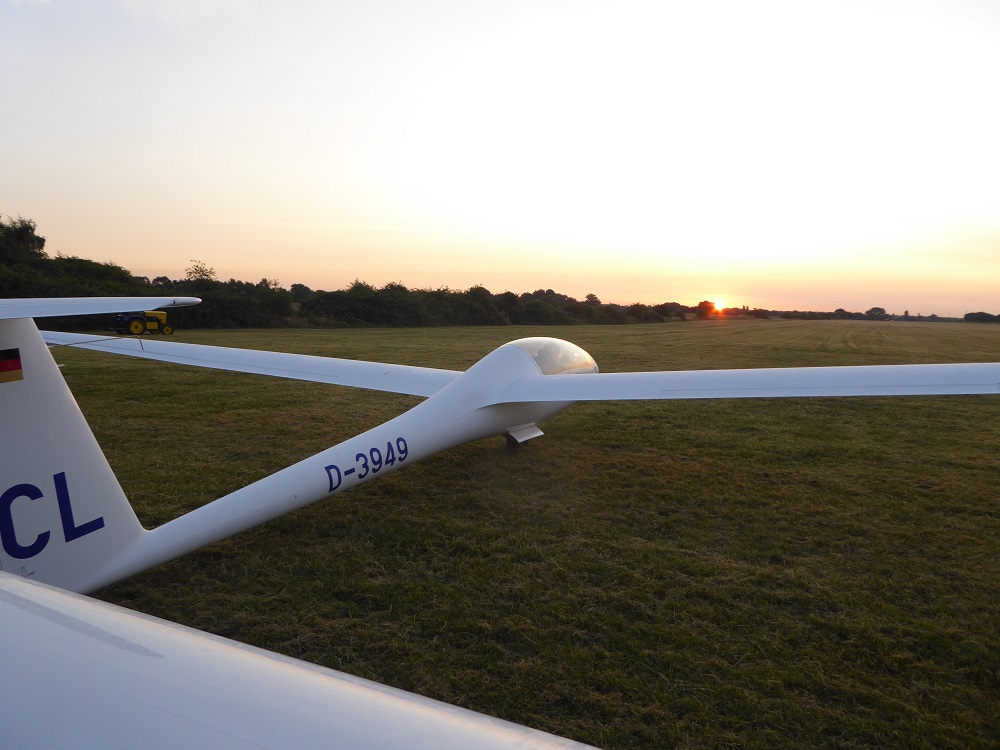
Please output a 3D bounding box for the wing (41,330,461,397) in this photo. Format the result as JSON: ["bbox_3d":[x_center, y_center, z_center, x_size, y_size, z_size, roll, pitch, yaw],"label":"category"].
[{"bbox_3d":[-3.535,-0.239,7.973,6.915,0.165,0.920,6,13,24],"label":"wing"}]

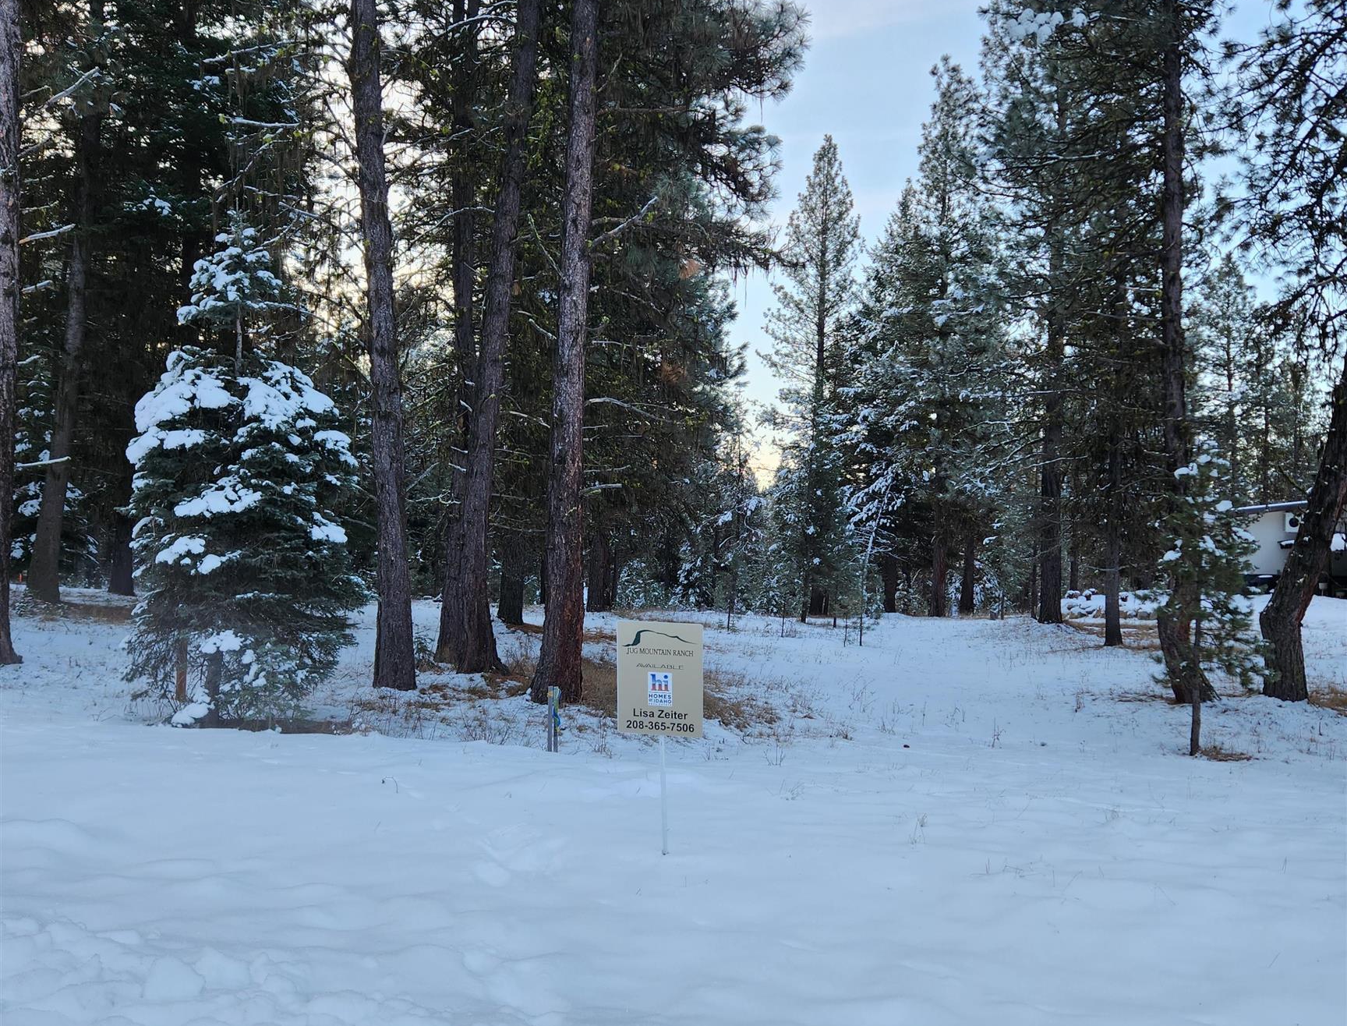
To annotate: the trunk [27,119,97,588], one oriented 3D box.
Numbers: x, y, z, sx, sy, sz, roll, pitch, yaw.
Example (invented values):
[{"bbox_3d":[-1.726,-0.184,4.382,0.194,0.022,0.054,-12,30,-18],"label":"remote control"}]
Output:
[{"bbox_3d":[-12.351,-3.201,24.120,1.300,9.989,0.650,0,-1,0],"label":"trunk"}]

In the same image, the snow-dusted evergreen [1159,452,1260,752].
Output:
[{"bbox_3d":[4.190,0.693,9.328,0.770,2.344,0.750,0,-1,0],"label":"snow-dusted evergreen"}]

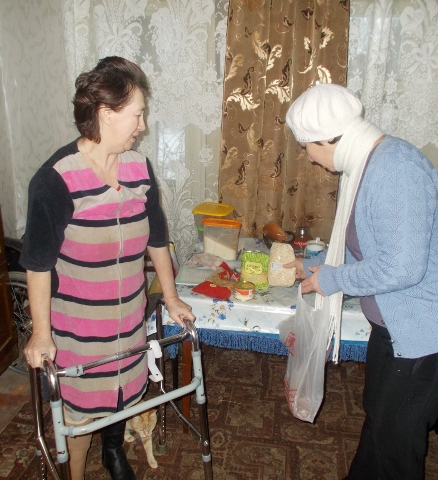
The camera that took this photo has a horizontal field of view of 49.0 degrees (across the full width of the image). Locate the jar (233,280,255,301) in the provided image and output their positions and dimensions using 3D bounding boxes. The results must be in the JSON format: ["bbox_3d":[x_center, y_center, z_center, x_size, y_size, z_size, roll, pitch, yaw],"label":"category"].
[{"bbox_3d":[0.109,0.207,1.993,0.092,0.052,0.092,3,18,8],"label":"jar"}]

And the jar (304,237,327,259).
[{"bbox_3d":[0.476,0.054,2.353,0.110,0.126,0.110,3,18,8],"label":"jar"}]

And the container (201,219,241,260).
[{"bbox_3d":[0.021,-0.008,2.450,0.200,0.182,0.100,9,20,25],"label":"container"}]

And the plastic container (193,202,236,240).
[{"bbox_3d":[-0.018,-0.072,2.621,0.190,0.200,0.170,5,18,15],"label":"plastic container"}]

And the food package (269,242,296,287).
[{"bbox_3d":[0.279,0.102,2.096,0.120,0.190,0.075,3,18,8],"label":"food package"}]

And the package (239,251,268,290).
[{"bbox_3d":[0.160,0.119,2.082,0.120,0.166,0.060,4,18,10],"label":"package"}]

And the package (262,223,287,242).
[{"bbox_3d":[0.293,-0.040,2.467,0.145,0.080,0.090,19,19,2],"label":"package"}]

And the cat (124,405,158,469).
[{"bbox_3d":[-0.341,0.798,2.200,0.155,0.255,0.380,-1,18,-4],"label":"cat"}]

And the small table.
[{"bbox_3d":[0.344,0.485,2.405,1.040,0.730,0.860,3,18,8],"label":"small table"}]

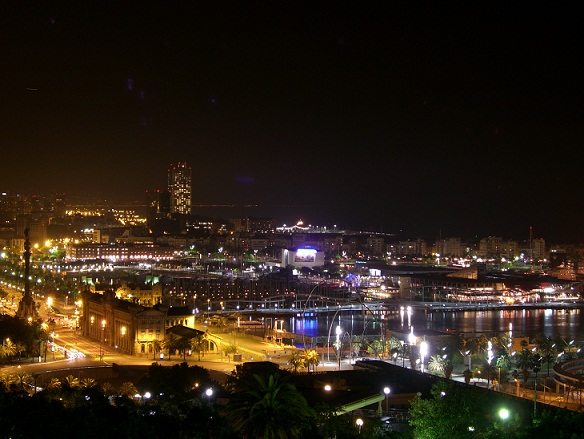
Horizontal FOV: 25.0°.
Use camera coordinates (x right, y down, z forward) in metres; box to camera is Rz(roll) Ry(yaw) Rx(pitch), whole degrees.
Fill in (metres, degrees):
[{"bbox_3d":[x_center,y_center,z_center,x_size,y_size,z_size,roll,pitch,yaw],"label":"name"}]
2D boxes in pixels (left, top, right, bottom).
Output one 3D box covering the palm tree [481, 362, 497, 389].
[{"bbox_3d":[79.953,63.975,535.790,6.500,10.800,6.500,0,1,0],"label":"palm tree"}]

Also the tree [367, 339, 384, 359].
[{"bbox_3d":[40.842,62.928,640.275,8.000,9.800,8.000,0,1,0],"label":"tree"}]

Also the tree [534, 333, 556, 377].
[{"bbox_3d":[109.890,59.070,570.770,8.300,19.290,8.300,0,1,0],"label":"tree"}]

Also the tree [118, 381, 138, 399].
[{"bbox_3d":[-60.831,64.587,490.067,7.200,9.000,7.200,0,1,0],"label":"tree"}]

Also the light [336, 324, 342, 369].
[{"bbox_3d":[21.626,58.281,599.468,1.800,20.300,1.800,0,1,0],"label":"light"}]

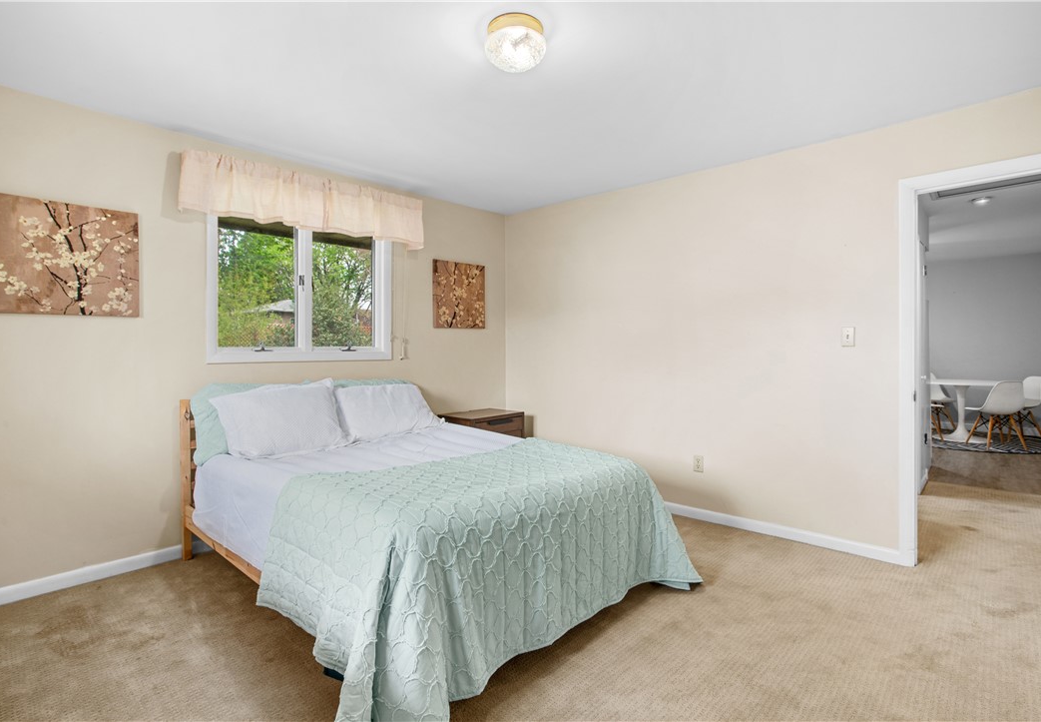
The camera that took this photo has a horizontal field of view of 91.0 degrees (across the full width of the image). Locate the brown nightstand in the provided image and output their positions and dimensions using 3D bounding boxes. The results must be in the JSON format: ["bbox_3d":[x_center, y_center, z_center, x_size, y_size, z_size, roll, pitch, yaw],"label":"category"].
[{"bbox_3d":[-0.320,0.764,4.284,0.405,0.640,0.585,2,3,44],"label":"brown nightstand"}]

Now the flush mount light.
[{"bbox_3d":[-0.018,-1.218,1.988,0.233,0.145,0.233,0,2,0],"label":"flush mount light"}]

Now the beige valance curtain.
[{"bbox_3d":[-1.342,-1.026,3.426,0.120,0.355,1.590,2,3,44],"label":"beige valance curtain"}]

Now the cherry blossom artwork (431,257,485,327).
[{"bbox_3d":[-0.519,-0.555,4.350,0.030,0.555,0.555,2,3,44],"label":"cherry blossom artwork"}]

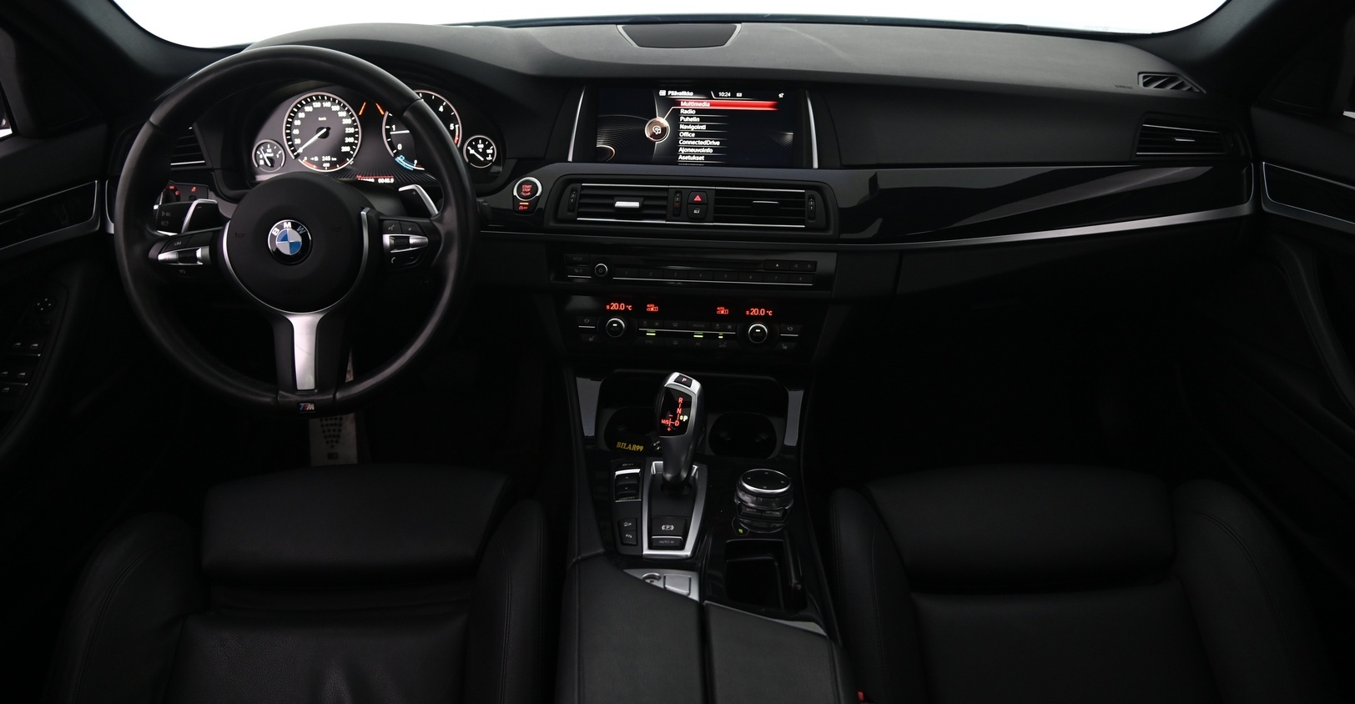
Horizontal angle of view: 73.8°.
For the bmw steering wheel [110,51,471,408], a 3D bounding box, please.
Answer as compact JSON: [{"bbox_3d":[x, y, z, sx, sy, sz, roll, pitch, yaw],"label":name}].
[{"bbox_3d":[-0.389,-0.122,0.952,0.375,0.375,0.100,0,4,2],"label":"bmw steering wheel"}]

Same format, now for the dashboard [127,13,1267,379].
[{"bbox_3d":[0.015,-0.251,1.235,1.430,0.390,0.420,-1,25,1],"label":"dashboard"}]

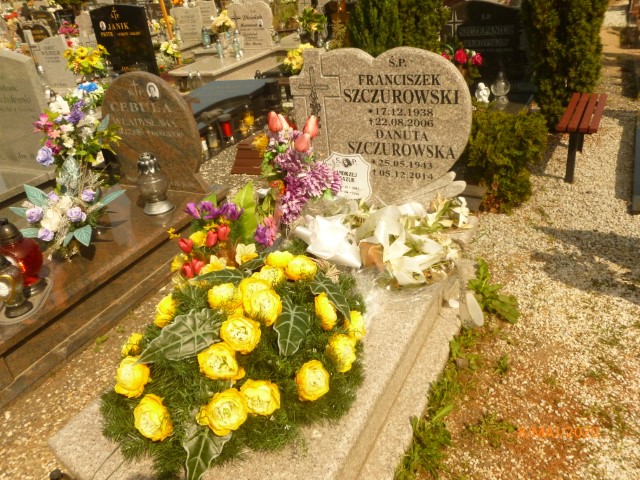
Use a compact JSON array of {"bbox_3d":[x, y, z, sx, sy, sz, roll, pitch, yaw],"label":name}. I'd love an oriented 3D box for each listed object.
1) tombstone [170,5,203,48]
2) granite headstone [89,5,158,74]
[{"bbox_3d":[-2.064,-3.270,8.004,0.540,0.610,0.100,8,33,28],"label":"tombstone"},{"bbox_3d":[-2.188,-2.210,5.793,0.770,0.780,0.090,8,33,28],"label":"granite headstone"}]

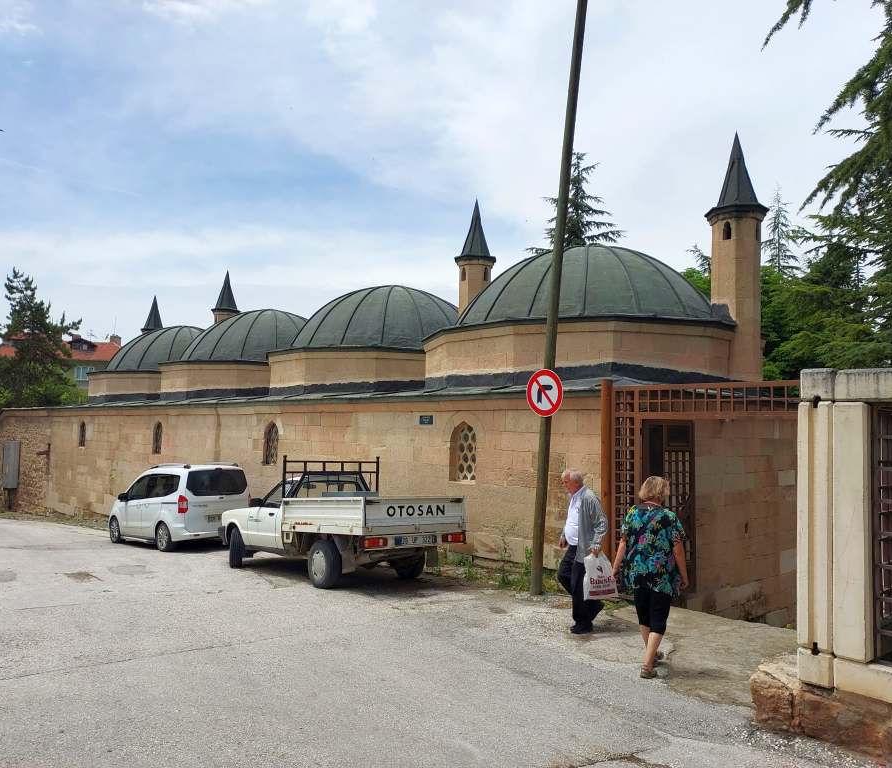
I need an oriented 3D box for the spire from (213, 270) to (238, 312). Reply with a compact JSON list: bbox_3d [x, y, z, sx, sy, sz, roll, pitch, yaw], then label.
[{"bbox_3d":[-7.292,-3.102,27.635,0.900,1.360,0.900,4,-5,-41],"label":"spire"}]

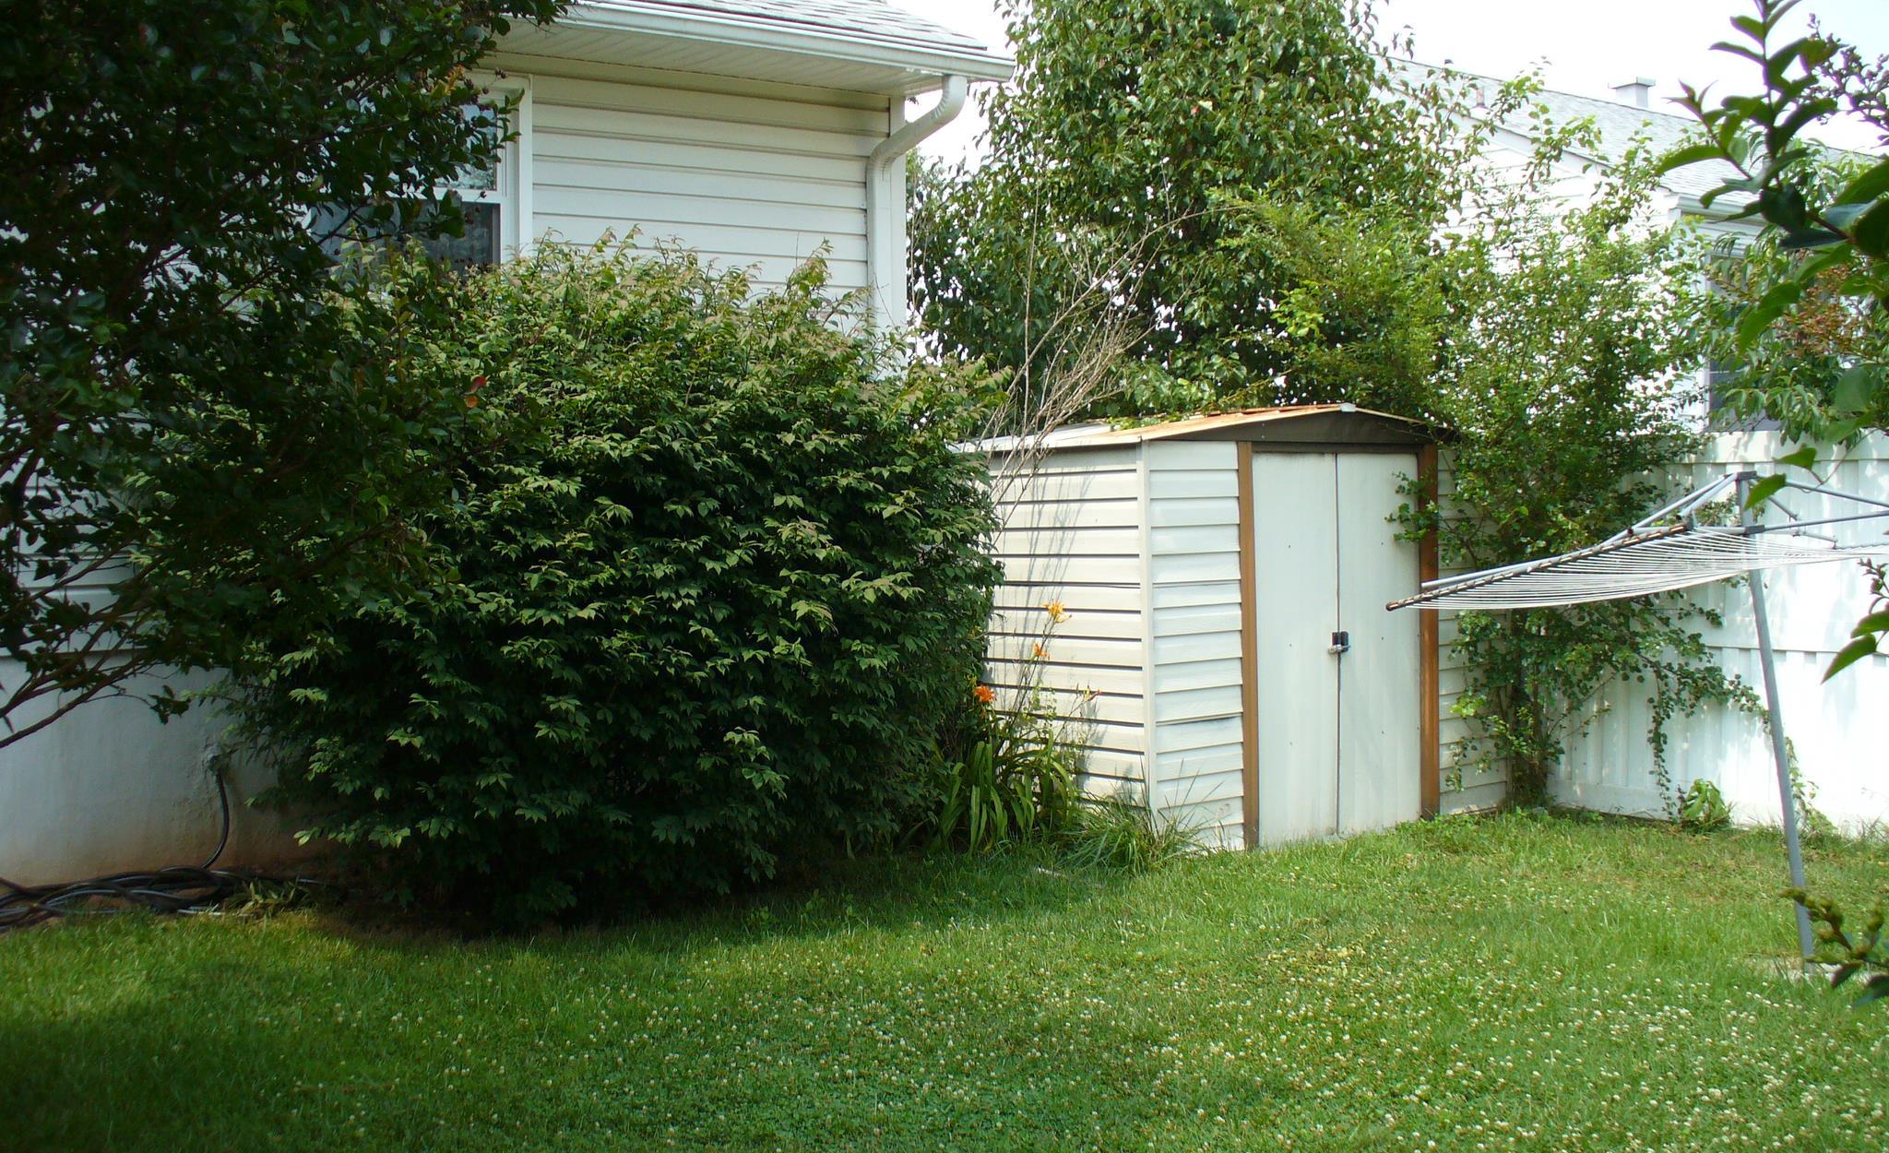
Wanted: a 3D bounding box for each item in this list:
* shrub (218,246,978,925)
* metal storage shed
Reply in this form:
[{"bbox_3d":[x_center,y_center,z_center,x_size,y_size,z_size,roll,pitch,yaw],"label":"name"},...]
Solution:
[{"bbox_3d":[-1.320,-0.020,8.150,3.000,2.550,2.300,-2,2,-20],"label":"shrub"},{"bbox_3d":[1.254,0.191,9.784,2.540,1.940,1.780,-3,2,-40],"label":"metal storage shed"}]

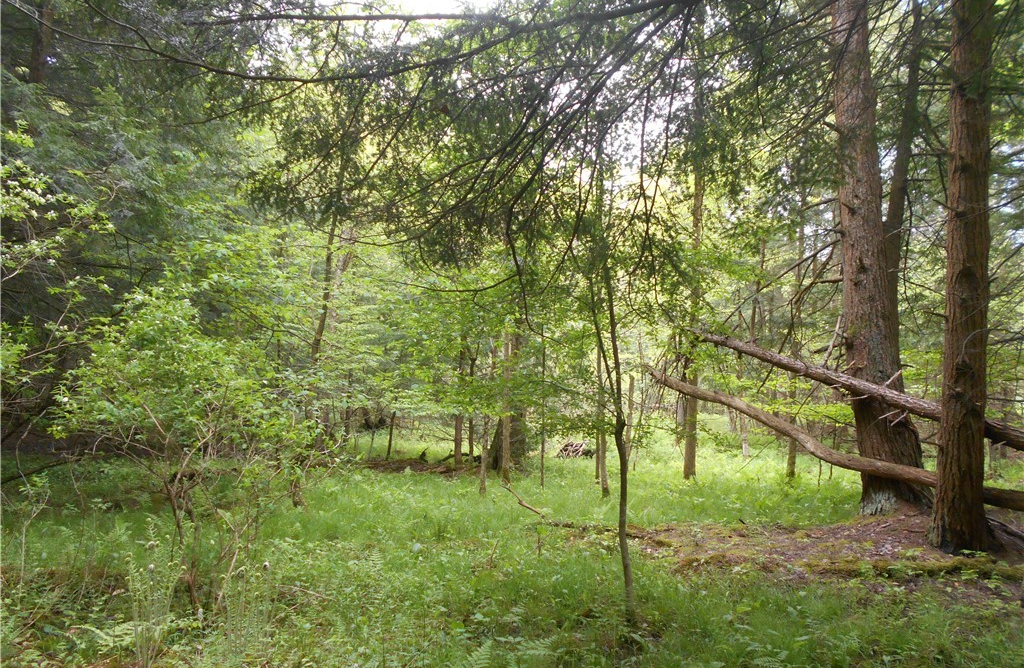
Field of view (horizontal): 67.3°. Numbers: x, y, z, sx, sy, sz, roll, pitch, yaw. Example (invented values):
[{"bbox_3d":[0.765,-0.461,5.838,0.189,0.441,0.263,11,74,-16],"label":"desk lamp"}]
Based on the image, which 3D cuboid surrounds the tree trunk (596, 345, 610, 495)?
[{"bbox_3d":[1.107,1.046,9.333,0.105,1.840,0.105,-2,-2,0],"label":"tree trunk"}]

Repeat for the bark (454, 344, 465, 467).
[{"bbox_3d":[-0.810,1.116,12.033,0.125,1.904,0.125,1,-2,0],"label":"bark"}]

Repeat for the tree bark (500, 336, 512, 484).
[{"bbox_3d":[-0.063,1.015,10.233,0.115,1.964,0.115,0,-2,0],"label":"tree bark"}]

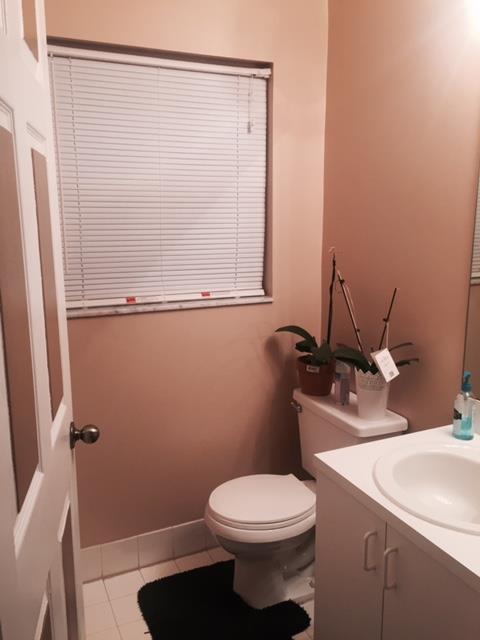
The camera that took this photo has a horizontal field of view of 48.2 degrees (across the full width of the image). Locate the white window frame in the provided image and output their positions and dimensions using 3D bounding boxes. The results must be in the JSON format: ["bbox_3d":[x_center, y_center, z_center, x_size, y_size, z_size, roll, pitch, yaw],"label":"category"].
[{"bbox_3d":[-0.302,-0.520,2.117,0.926,0.967,0.090,-5,12,-23],"label":"white window frame"}]

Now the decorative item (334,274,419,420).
[{"bbox_3d":[0.486,0.095,1.965,0.230,0.529,0.290,-5,12,-23],"label":"decorative item"}]

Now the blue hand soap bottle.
[{"bbox_3d":[0.693,0.258,1.644,0.064,0.208,0.064,-9,14,-39],"label":"blue hand soap bottle"}]

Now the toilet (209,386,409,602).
[{"bbox_3d":[0.199,0.717,2.127,0.697,0.756,0.517,-5,12,-23],"label":"toilet"}]

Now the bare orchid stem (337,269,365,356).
[{"bbox_3d":[0.410,-0.024,1.980,0.128,0.311,0.040,7,13,34],"label":"bare orchid stem"}]

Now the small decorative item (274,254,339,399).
[{"bbox_3d":[0.279,0.026,2.209,0.275,0.577,0.210,-5,12,-23],"label":"small decorative item"}]

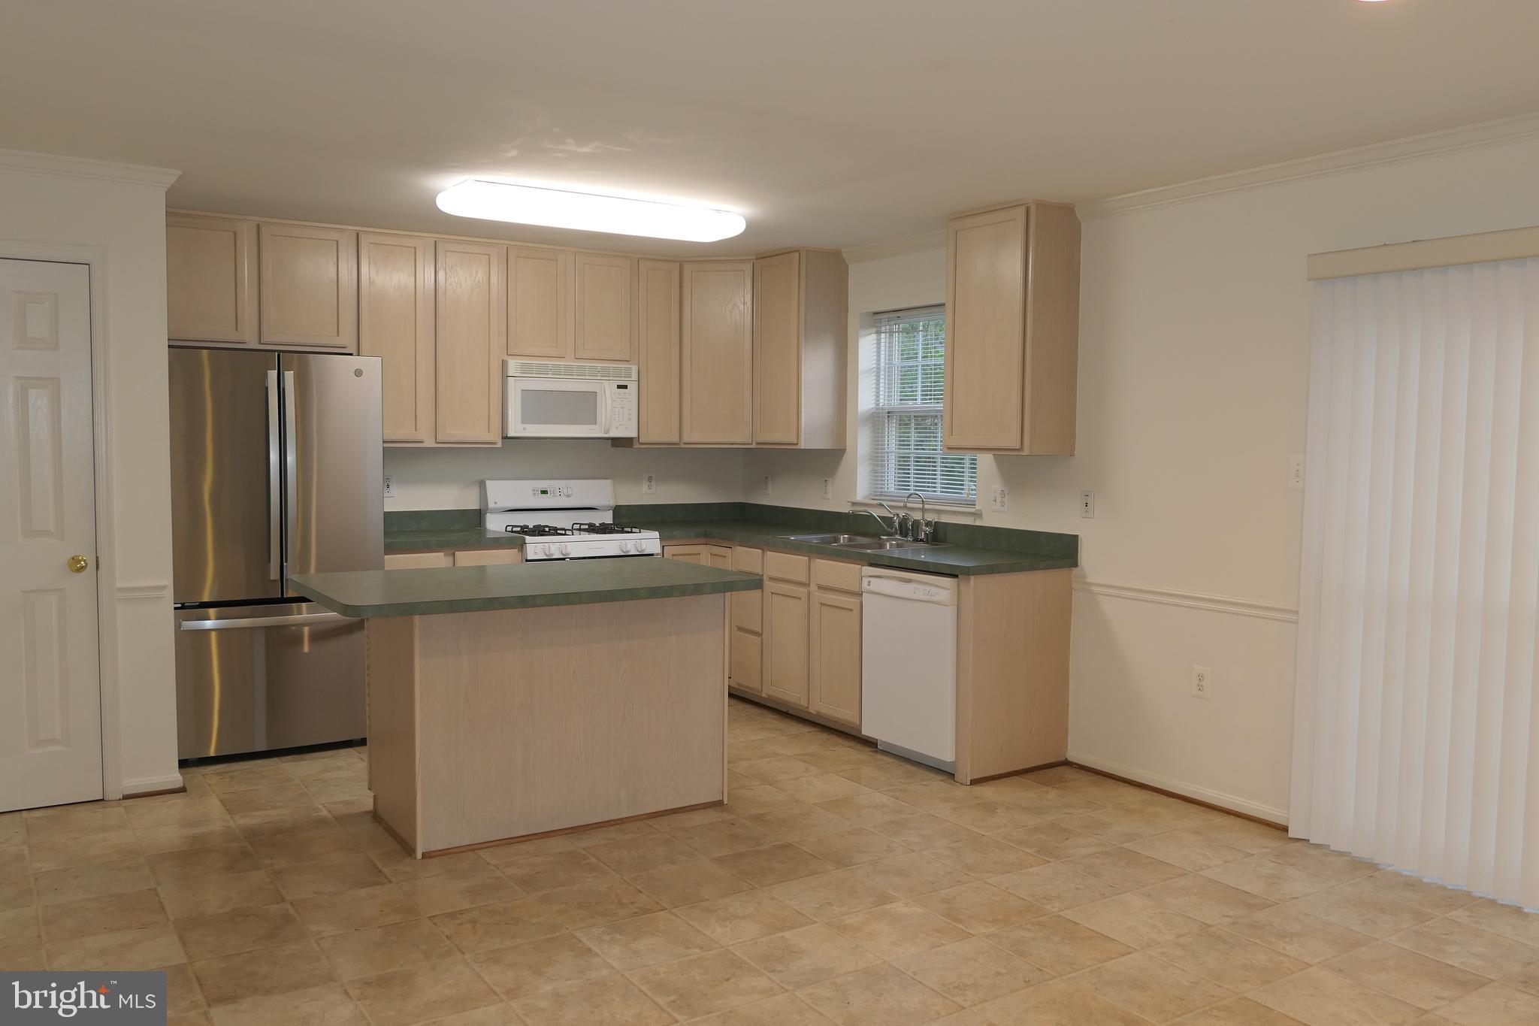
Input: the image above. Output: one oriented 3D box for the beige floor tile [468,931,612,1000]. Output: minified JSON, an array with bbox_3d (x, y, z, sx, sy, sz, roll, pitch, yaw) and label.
[{"bbox_3d":[-0.604,1.201,3.175,0.308,0.010,0.308,-2,4,-33],"label":"beige floor tile"}]

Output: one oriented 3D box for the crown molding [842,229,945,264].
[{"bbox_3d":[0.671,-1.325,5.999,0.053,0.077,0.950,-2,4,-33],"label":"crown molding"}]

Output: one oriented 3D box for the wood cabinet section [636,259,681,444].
[{"bbox_3d":[-0.702,-0.903,6.872,0.292,1.042,0.322,-2,4,-33],"label":"wood cabinet section"}]

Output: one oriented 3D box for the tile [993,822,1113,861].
[{"bbox_3d":[1.000,1.166,4.236,0.305,0.010,0.305,-1,4,-33],"label":"tile"}]

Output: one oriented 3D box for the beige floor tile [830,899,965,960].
[{"bbox_3d":[0.369,1.202,3.444,0.305,0.010,0.305,-1,4,-33],"label":"beige floor tile"}]

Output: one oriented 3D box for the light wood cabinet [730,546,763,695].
[{"bbox_3d":[0.126,0.540,6.361,0.580,0.735,0.300,-2,4,-33],"label":"light wood cabinet"}]

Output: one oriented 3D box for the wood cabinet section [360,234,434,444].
[{"bbox_3d":[-1.932,-0.864,6.068,0.365,1.042,0.322,-2,4,-33],"label":"wood cabinet section"}]

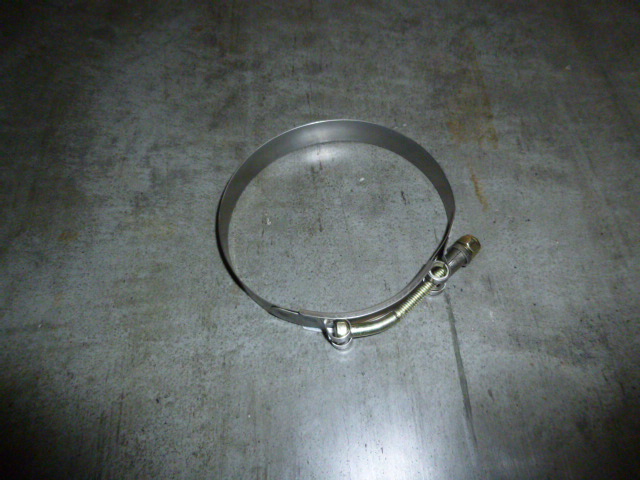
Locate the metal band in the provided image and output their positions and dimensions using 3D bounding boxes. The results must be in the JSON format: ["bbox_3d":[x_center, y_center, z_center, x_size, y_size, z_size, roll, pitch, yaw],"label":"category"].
[{"bbox_3d":[0.008,-0.014,0.255,0.126,0.019,0.124,-3,59,5],"label":"metal band"}]

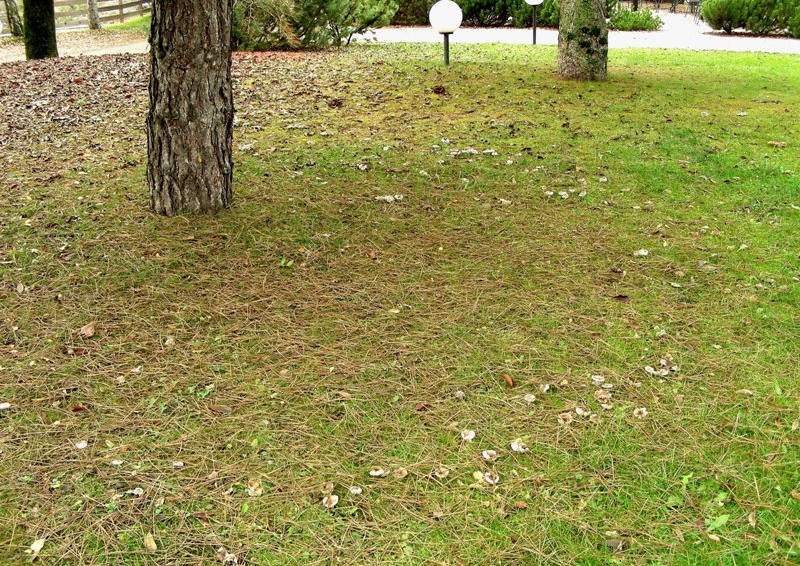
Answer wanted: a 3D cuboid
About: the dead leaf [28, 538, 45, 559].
[{"bbox_3d":[-0.952,0.695,2.300,0.035,0.016,0.078,0,20,0],"label":"dead leaf"}]

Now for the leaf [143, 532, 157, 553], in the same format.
[{"bbox_3d":[-0.662,0.687,2.321,0.031,0.014,0.085,-3,21,-8],"label":"leaf"}]

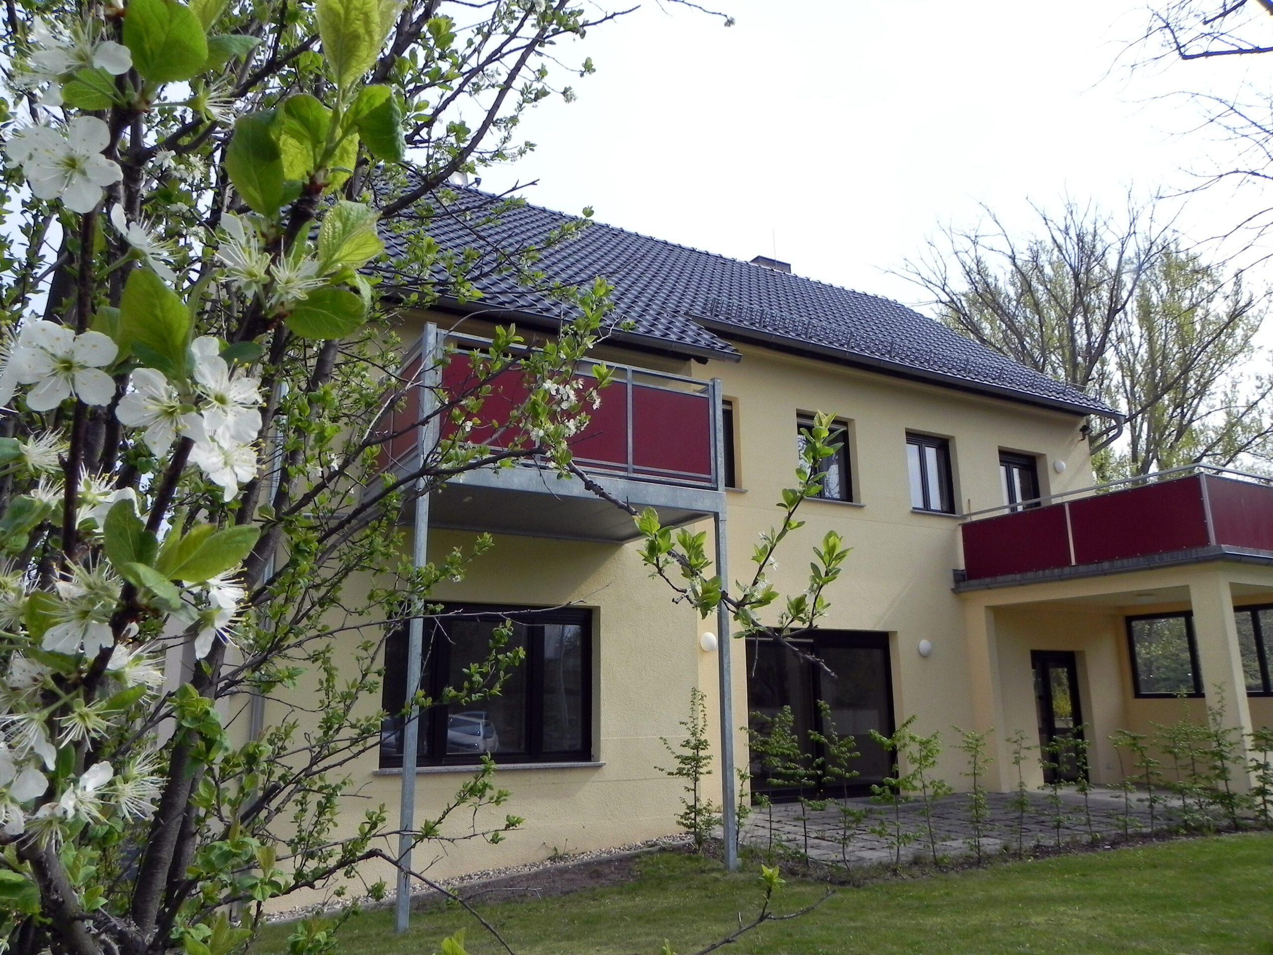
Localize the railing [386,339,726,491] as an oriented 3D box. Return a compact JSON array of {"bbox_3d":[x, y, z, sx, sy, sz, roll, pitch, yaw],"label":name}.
[{"bbox_3d":[-0.904,-0.378,9.411,2.973,1.073,1.892,7,-15,-28],"label":"railing"}]

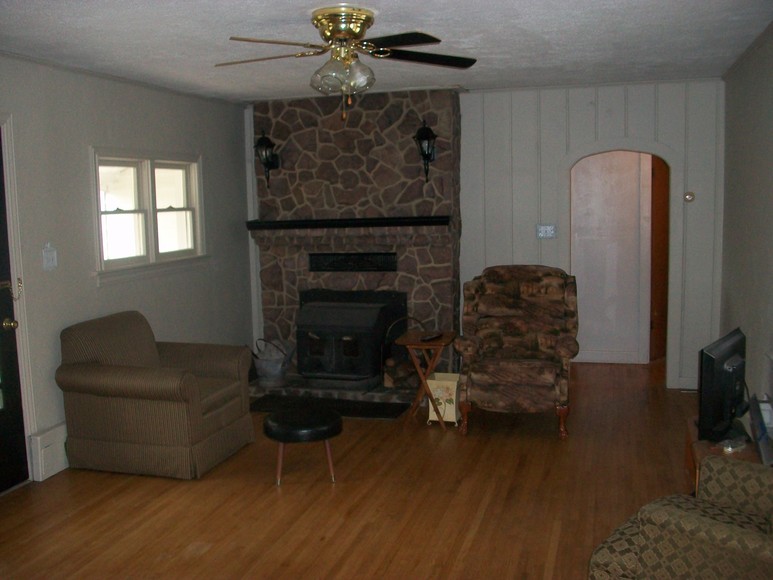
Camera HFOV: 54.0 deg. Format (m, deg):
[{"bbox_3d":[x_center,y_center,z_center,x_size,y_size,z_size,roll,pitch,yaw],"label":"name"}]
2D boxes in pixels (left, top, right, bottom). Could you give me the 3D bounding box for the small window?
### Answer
[{"bbox_3d":[-1.709,-0.605,5.663,0.110,0.825,1.360,0,7,17],"label":"small window"}]

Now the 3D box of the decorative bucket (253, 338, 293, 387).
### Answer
[{"bbox_3d":[-0.948,0.596,6.334,0.310,0.350,0.300,0,7,17],"label":"decorative bucket"}]

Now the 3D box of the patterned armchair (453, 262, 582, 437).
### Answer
[{"bbox_3d":[0.945,0.384,5.329,0.810,1.080,0.880,0,7,15],"label":"patterned armchair"}]

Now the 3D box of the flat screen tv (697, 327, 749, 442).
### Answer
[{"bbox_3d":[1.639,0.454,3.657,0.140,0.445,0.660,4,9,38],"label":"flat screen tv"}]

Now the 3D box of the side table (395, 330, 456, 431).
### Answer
[{"bbox_3d":[0.302,0.633,5.333,0.420,0.620,0.460,0,7,17],"label":"side table"}]

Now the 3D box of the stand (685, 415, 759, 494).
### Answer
[{"bbox_3d":[1.635,0.908,3.548,0.420,0.420,0.760,1,7,18],"label":"stand"}]

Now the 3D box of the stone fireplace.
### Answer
[{"bbox_3d":[-0.258,-0.438,6.469,1.740,2.340,0.500,0,7,17],"label":"stone fireplace"}]

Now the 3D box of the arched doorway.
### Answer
[{"bbox_3d":[1.882,-0.147,6.179,0.750,1.880,0.150,0,7,17],"label":"arched doorway"}]

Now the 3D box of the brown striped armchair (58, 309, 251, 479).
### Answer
[{"bbox_3d":[-1.434,0.611,4.831,0.920,0.880,0.800,0,7,17],"label":"brown striped armchair"}]

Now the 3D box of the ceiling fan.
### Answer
[{"bbox_3d":[-0.197,-1.039,3.503,1.280,0.480,1.280,0,7,17],"label":"ceiling fan"}]

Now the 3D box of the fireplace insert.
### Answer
[{"bbox_3d":[-0.334,0.402,6.252,0.880,0.720,0.460,0,7,17],"label":"fireplace insert"}]

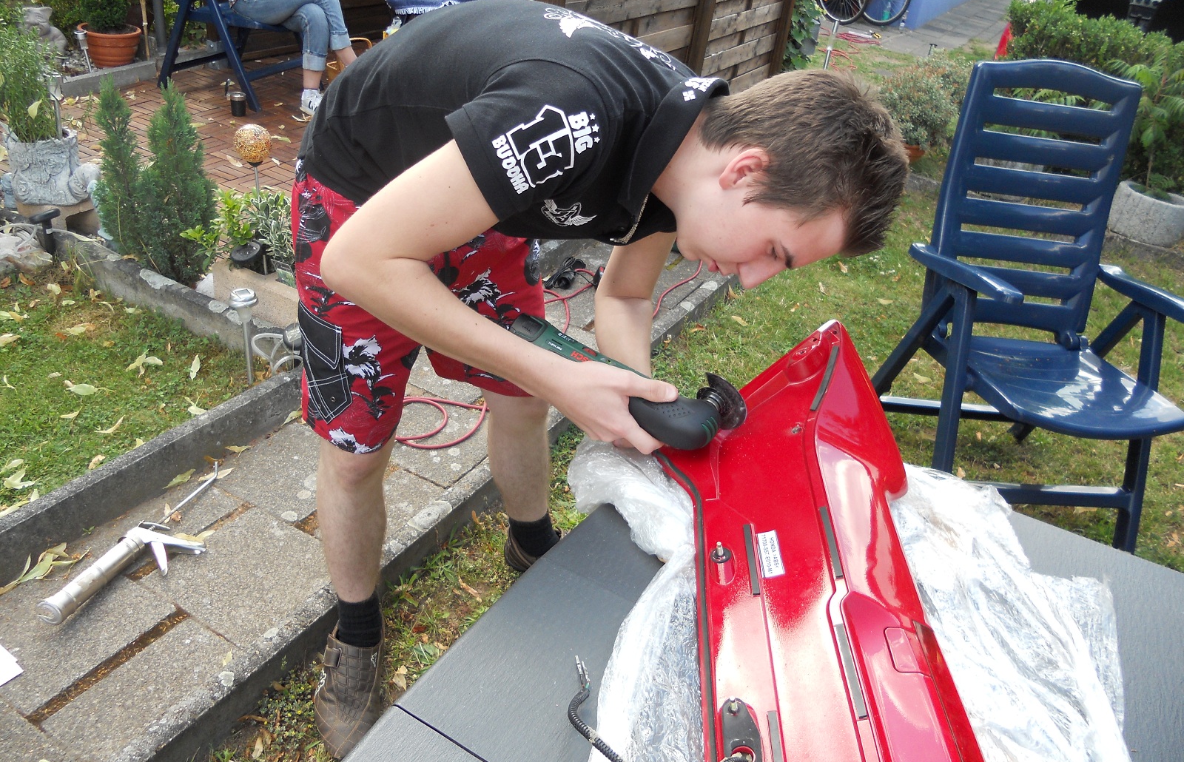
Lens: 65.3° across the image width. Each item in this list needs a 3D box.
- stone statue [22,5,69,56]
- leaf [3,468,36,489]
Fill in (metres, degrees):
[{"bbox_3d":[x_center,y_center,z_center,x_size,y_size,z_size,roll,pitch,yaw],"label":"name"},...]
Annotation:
[{"bbox_3d":[-2.504,-1.592,4.244,0.190,0.233,0.190,14,31,9],"label":"stone statue"},{"bbox_3d":[-1.203,0.205,1.942,0.050,0.030,0.060,23,34,22],"label":"leaf"}]

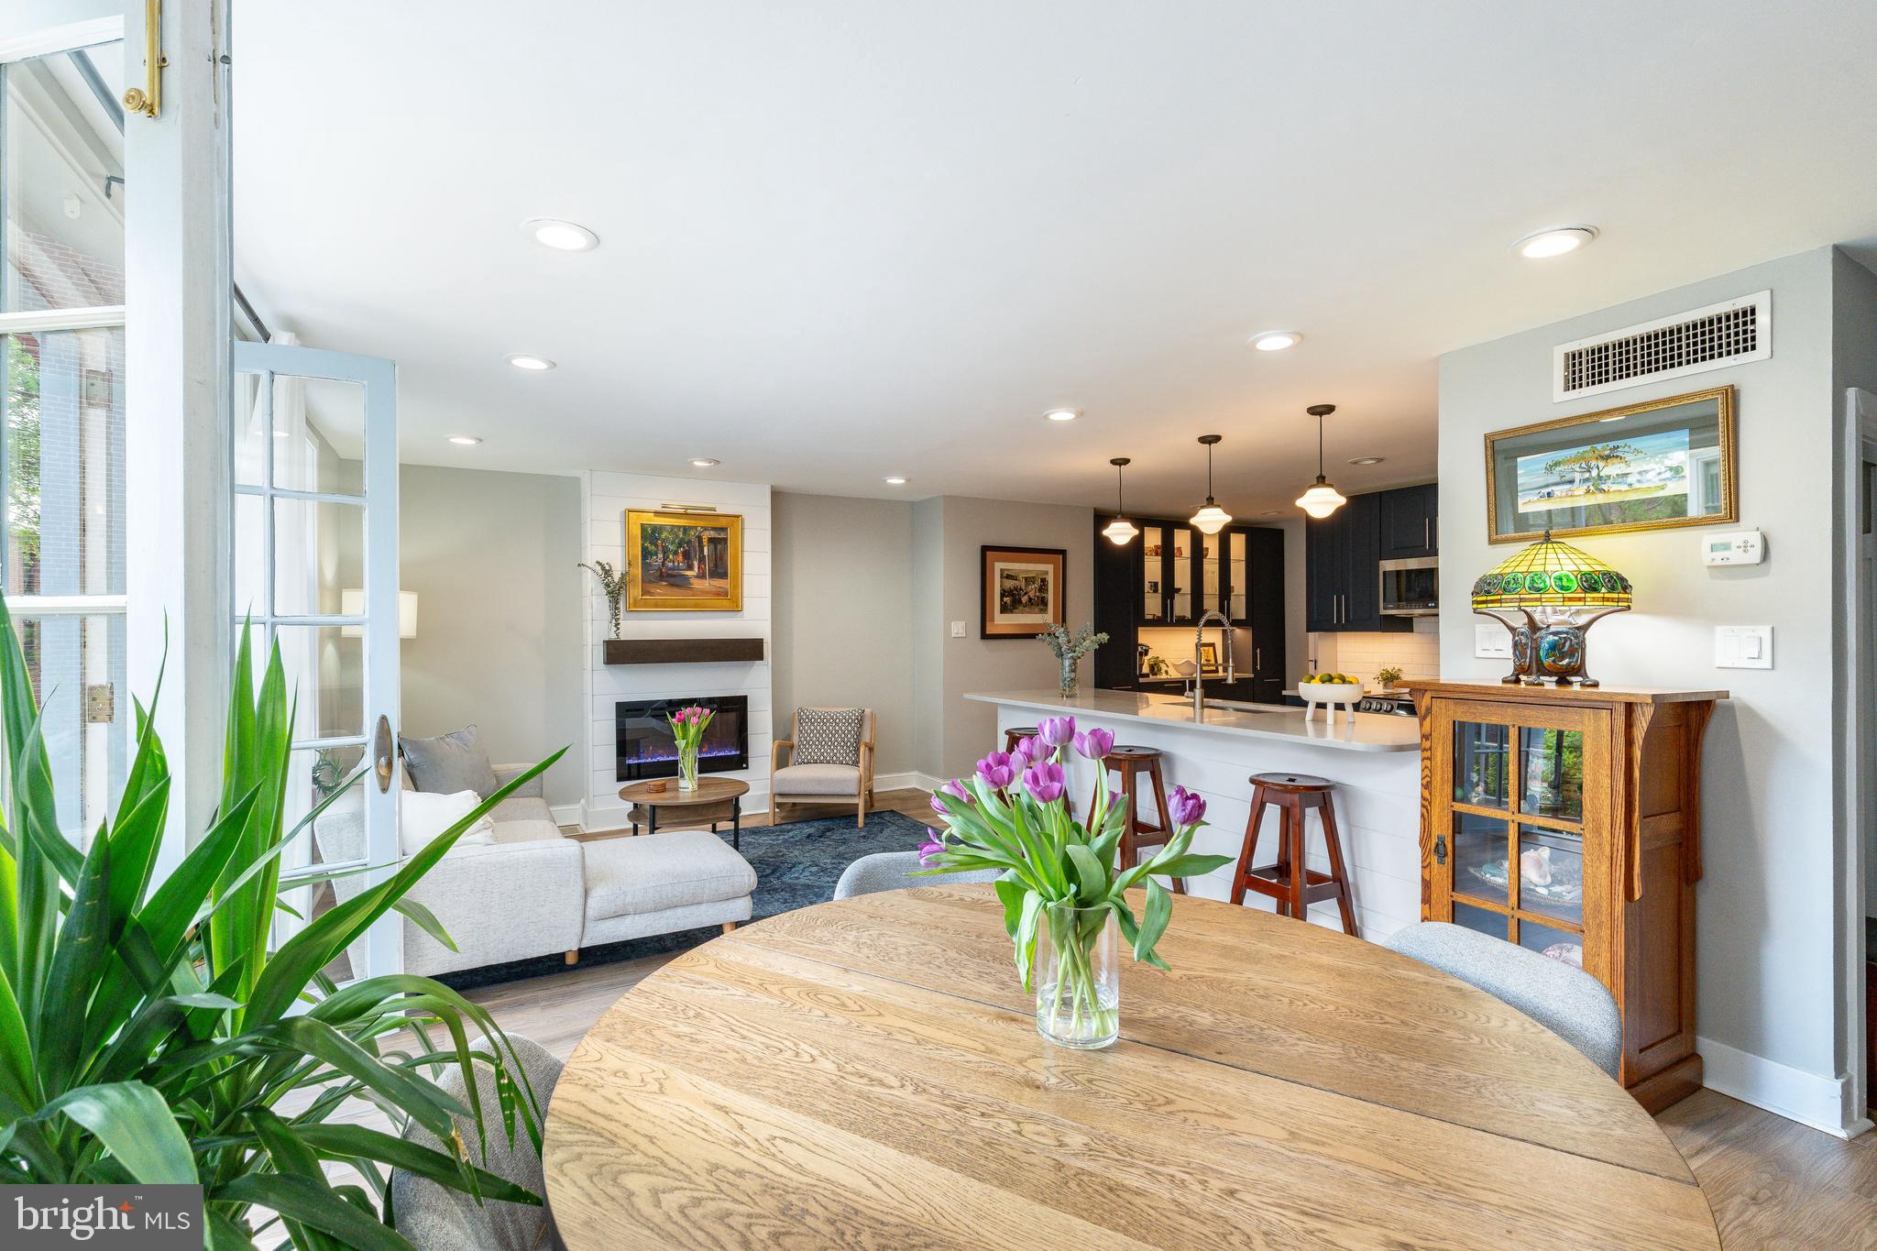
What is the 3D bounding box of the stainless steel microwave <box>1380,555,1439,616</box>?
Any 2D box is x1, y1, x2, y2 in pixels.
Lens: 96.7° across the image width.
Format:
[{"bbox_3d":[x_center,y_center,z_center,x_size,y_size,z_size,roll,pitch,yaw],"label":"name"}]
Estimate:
[{"bbox_3d":[3.399,-0.253,5.497,0.400,0.390,0.745,0,0,-29],"label":"stainless steel microwave"}]

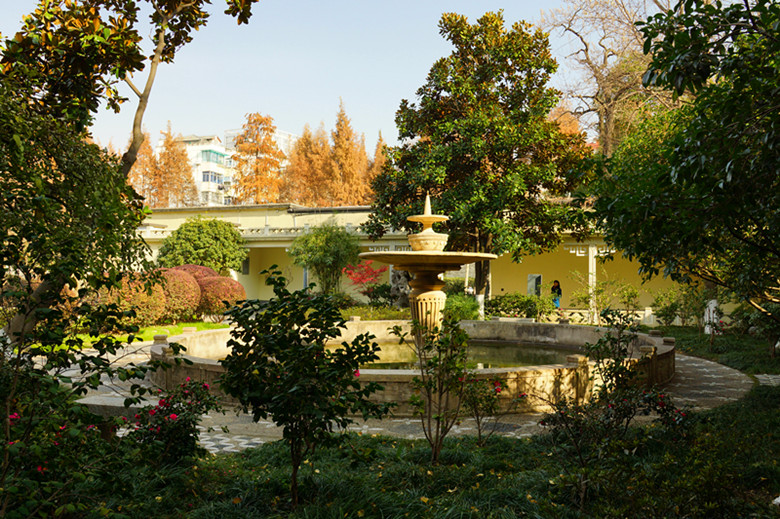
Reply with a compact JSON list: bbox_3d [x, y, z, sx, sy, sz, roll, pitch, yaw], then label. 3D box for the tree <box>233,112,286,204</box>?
[{"bbox_3d":[-11.679,-4.979,58.135,5.000,16.290,5.000,0,-1,0],"label":"tree"}]

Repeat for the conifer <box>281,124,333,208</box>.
[{"bbox_3d":[-7.455,-4.463,58.151,4.800,15.530,4.800,0,-2,0],"label":"conifer"}]

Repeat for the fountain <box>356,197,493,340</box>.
[{"bbox_3d":[0.791,0.399,13.344,2.790,3.470,2.790,0,-1,0],"label":"fountain"}]

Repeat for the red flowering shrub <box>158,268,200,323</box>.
[{"bbox_3d":[-7.064,1.191,21.775,1.500,1.780,1.500,0,-2,0],"label":"red flowering shrub"}]

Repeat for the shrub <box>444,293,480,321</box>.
[{"bbox_3d":[2.205,1.660,20.614,1.300,1.220,1.250,0,-1,0],"label":"shrub"}]

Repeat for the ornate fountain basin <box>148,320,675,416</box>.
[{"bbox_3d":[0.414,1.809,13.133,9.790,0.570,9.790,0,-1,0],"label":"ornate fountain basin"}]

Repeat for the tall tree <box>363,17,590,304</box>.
[{"bbox_3d":[2.953,-2.915,21.436,7.200,10.410,7.000,0,-1,0],"label":"tall tree"}]

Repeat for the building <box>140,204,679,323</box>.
[{"bbox_3d":[0.789,0.018,26.310,20.500,4.760,5.500,0,-2,6],"label":"building"}]

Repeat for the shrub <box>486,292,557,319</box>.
[{"bbox_3d":[4.474,1.650,22.062,2.300,1.060,1.400,0,-2,4],"label":"shrub"}]

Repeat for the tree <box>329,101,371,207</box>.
[{"bbox_3d":[-3.616,-5.445,58.179,4.300,17.500,4.300,0,-2,0],"label":"tree"}]

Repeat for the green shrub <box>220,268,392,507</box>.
[{"bbox_3d":[-0.611,0.932,4.725,1.250,1.730,1.200,0,-2,0],"label":"green shrub"}]

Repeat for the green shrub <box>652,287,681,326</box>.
[{"bbox_3d":[9.237,1.574,21.664,0.950,1.350,0.950,0,-2,0],"label":"green shrub"}]

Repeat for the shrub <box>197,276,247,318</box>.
[{"bbox_3d":[-6.272,1.457,24.180,1.830,1.760,1.830,0,-1,0],"label":"shrub"}]

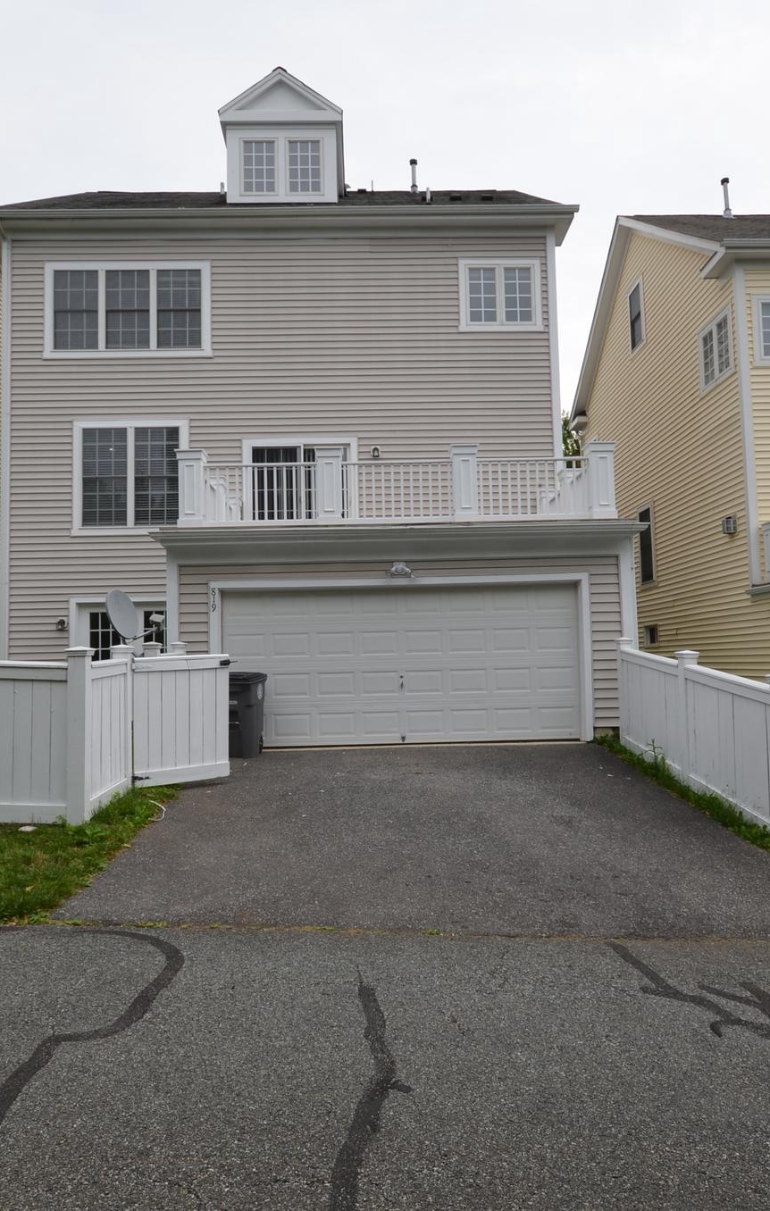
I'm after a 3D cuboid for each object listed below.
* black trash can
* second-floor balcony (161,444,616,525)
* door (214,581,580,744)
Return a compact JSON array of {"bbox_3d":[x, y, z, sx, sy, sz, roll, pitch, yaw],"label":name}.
[{"bbox_3d":[-1.883,1.408,9.761,0.650,1.070,0.680,-2,-4,10],"label":"black trash can"},{"bbox_3d":[0.126,-1.487,11.830,5.940,1.090,3.400,-1,-4,-2],"label":"second-floor balcony"},{"bbox_3d":[0.233,0.808,10.259,4.797,2.152,0.120,-1,-4,-2],"label":"door"}]

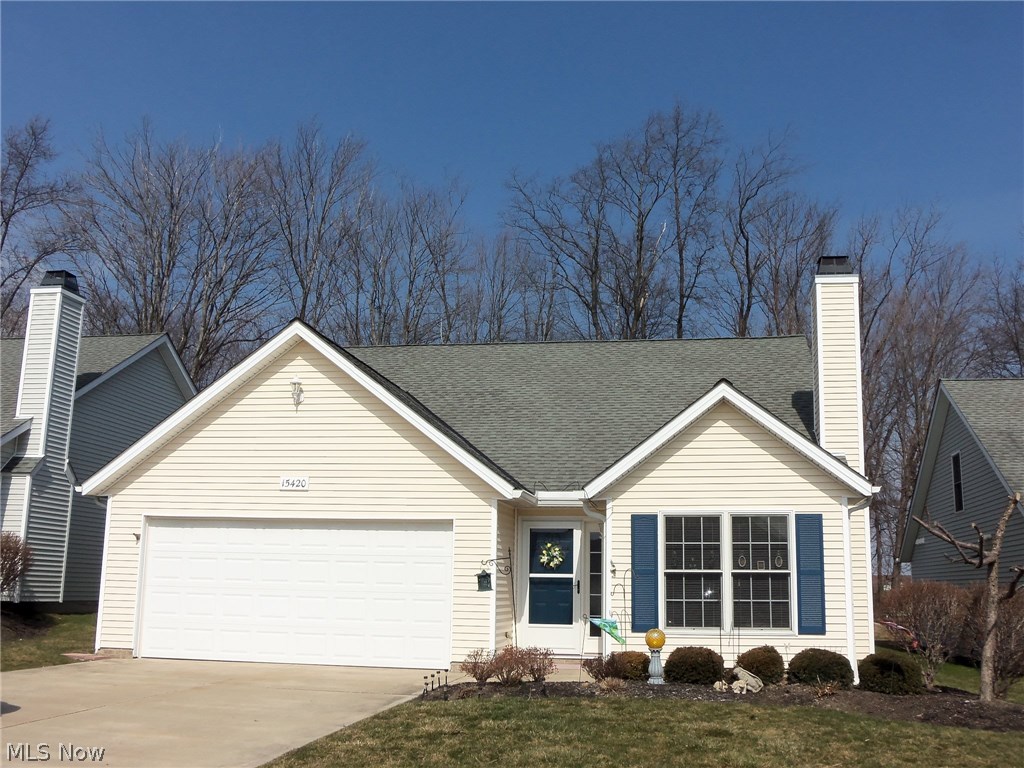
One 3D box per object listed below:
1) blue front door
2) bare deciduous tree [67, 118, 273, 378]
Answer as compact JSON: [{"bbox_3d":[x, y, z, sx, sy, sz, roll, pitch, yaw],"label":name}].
[{"bbox_3d":[0.640,3.230,17.287,0.910,2.030,0.100,-1,-10,10],"label":"blue front door"},{"bbox_3d":[-13.231,-0.942,41.658,8.058,18.991,6.800,-1,-10,10],"label":"bare deciduous tree"}]

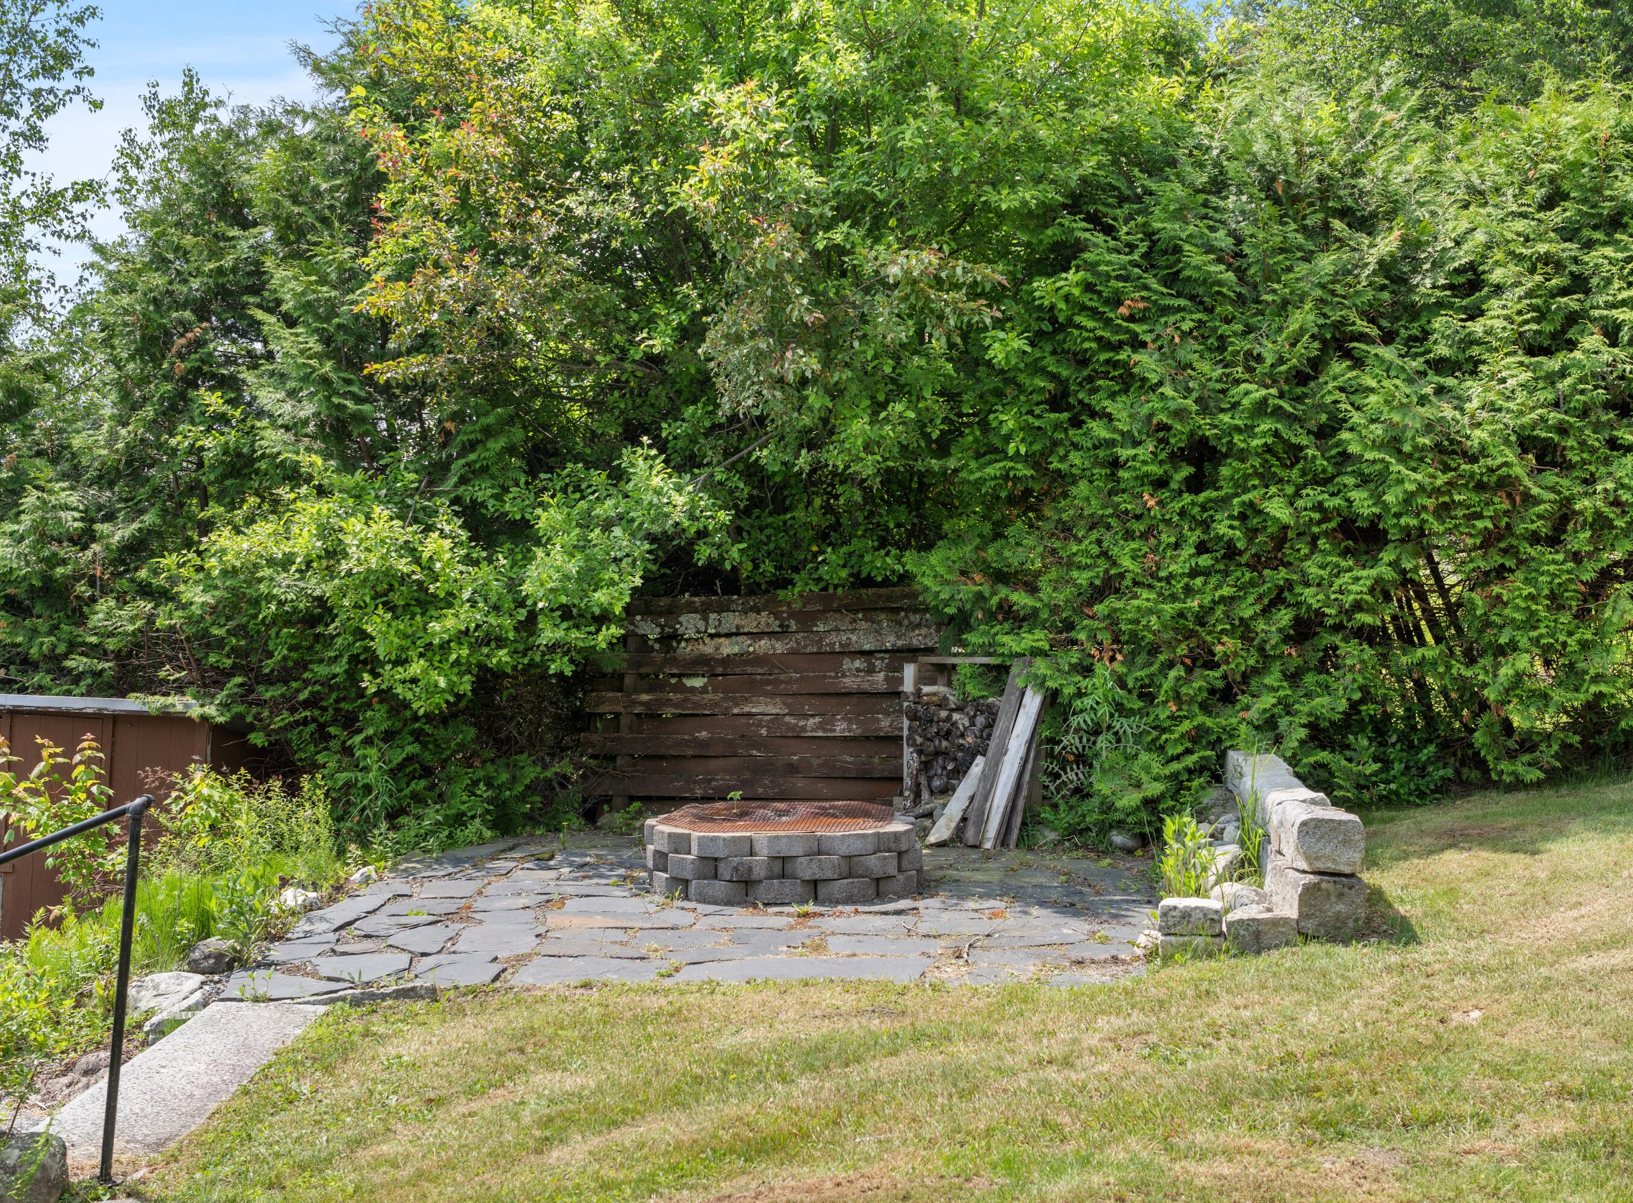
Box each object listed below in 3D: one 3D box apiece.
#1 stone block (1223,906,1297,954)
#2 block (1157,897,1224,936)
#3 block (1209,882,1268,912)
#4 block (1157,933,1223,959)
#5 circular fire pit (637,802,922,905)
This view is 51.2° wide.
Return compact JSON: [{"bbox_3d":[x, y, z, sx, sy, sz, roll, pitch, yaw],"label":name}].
[{"bbox_3d":[1.650,1.237,6.370,0.270,0.150,0.250,0,-2,7],"label":"stone block"},{"bbox_3d":[1.400,1.173,6.370,0.240,0.120,0.190,0,-2,7],"label":"block"},{"bbox_3d":[1.695,1.225,6.850,0.250,0.180,0.250,0,-2,0],"label":"block"},{"bbox_3d":[1.400,1.276,6.360,0.240,0.105,0.180,0,-2,7],"label":"block"},{"bbox_3d":[-0.165,1.213,8.130,1.310,0.315,1.310,0,-2,0],"label":"circular fire pit"}]

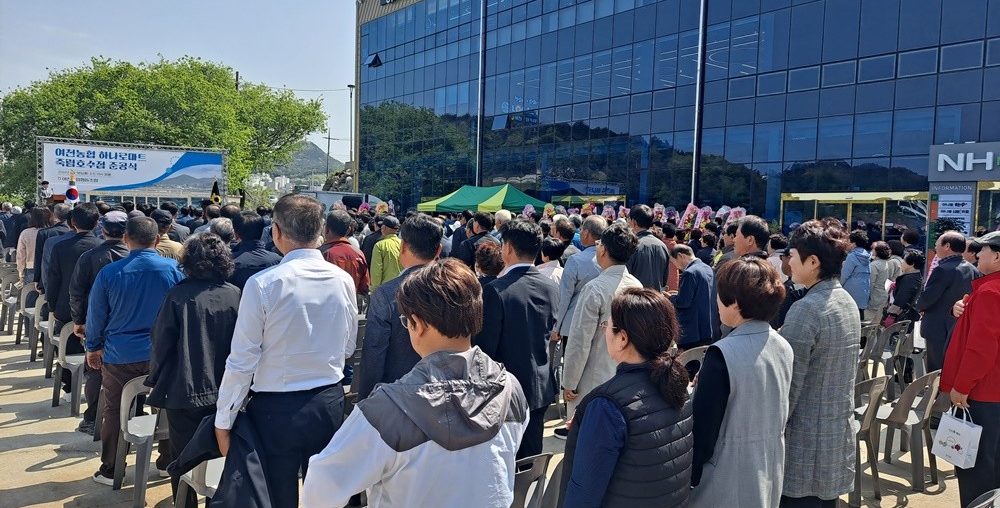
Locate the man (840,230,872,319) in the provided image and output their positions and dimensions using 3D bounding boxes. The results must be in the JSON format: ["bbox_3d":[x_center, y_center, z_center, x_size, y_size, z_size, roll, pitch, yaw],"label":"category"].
[{"bbox_3d":[3.764,0.545,7.300,0.450,1.592,0.300,-2,5,-40],"label":"man"}]

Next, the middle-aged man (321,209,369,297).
[{"bbox_3d":[-1.247,0.514,5.386,0.520,1.709,0.340,0,4,-36],"label":"middle-aged man"}]

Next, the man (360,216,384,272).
[{"bbox_3d":[-1.679,0.317,9.231,0.520,1.657,0.330,-1,4,-37],"label":"man"}]

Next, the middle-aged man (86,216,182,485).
[{"bbox_3d":[-2.210,0.577,4.180,0.560,1.618,0.330,-1,4,-34],"label":"middle-aged man"}]

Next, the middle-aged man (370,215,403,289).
[{"bbox_3d":[-1.337,0.386,8.133,0.500,1.660,0.330,-1,4,-37],"label":"middle-aged man"}]

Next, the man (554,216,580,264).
[{"bbox_3d":[0.682,0.466,6.900,0.500,1.642,0.320,-1,5,-38],"label":"man"}]

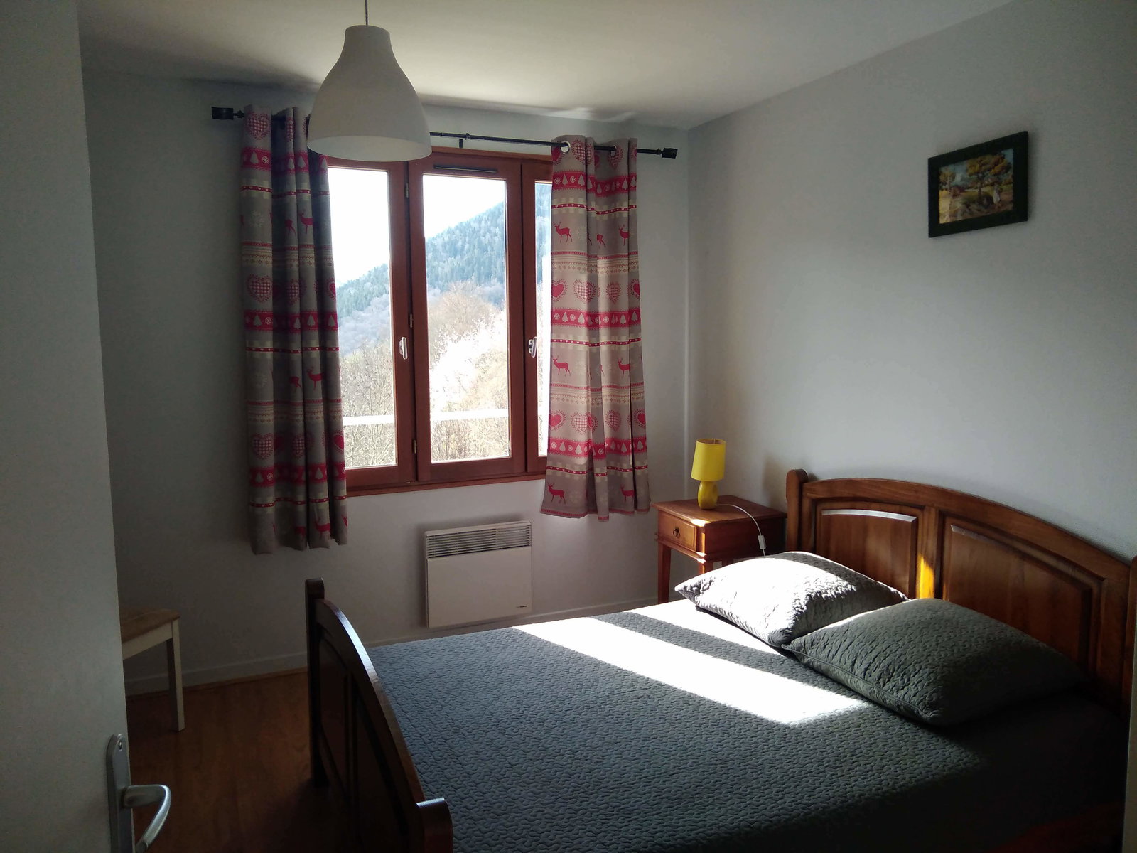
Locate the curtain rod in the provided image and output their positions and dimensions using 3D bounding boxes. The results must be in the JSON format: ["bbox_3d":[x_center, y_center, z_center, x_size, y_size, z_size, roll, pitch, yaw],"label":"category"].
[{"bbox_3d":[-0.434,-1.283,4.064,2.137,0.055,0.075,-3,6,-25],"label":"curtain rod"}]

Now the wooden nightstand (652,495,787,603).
[{"bbox_3d":[0.676,0.698,4.160,0.423,0.660,0.490,-3,6,-25],"label":"wooden nightstand"}]

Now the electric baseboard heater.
[{"bbox_3d":[-0.420,0.683,4.291,0.501,0.433,0.080,-3,6,-25],"label":"electric baseboard heater"}]

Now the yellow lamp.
[{"bbox_3d":[0.644,0.214,4.159,0.153,0.303,0.153,-1,5,0],"label":"yellow lamp"}]

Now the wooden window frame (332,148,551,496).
[{"bbox_3d":[-0.464,-0.484,4.244,1.725,1.533,0.090,-3,6,-25],"label":"wooden window frame"}]

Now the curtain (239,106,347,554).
[{"bbox_3d":[-1.138,-0.384,3.807,0.365,1.792,0.150,-3,6,-25],"label":"curtain"}]

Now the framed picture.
[{"bbox_3d":[1.352,-0.788,3.041,0.022,0.273,0.396,-3,4,-25],"label":"framed picture"}]

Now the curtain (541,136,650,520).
[{"bbox_3d":[0.146,-0.455,4.397,0.530,1.795,0.150,-3,6,-25],"label":"curtain"}]

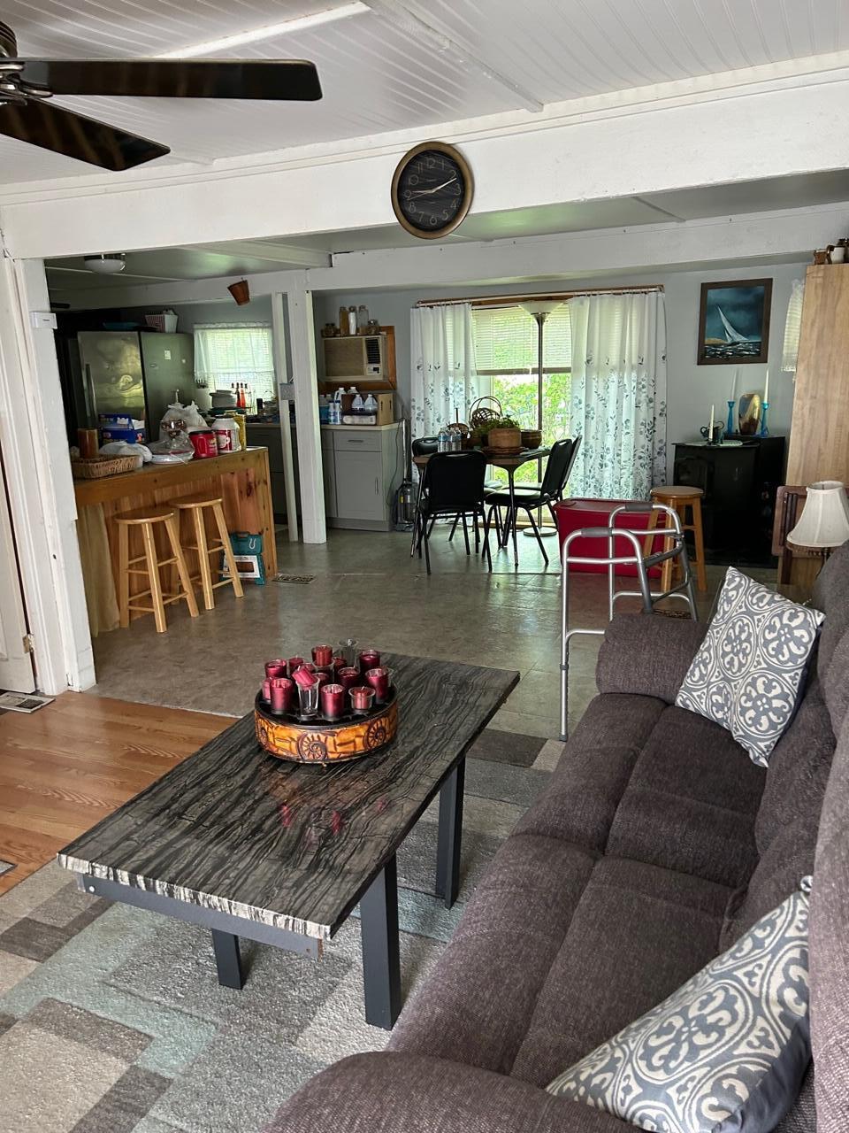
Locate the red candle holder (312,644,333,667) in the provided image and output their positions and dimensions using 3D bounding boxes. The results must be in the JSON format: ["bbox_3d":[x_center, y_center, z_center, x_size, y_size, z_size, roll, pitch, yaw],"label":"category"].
[{"bbox_3d":[-0.297,0.258,2.460,0.056,0.060,0.056,-2,14,0],"label":"red candle holder"}]

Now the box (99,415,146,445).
[{"bbox_3d":[-2.015,-0.866,5.631,0.270,0.200,0.150,3,15,20],"label":"box"}]

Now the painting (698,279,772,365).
[{"bbox_3d":[2.317,-1.818,6.359,0.500,0.600,0.030,6,16,26],"label":"painting"}]

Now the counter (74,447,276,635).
[{"bbox_3d":[-1.705,-0.175,5.154,0.650,0.905,1.720,6,16,28],"label":"counter"}]

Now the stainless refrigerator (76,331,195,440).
[{"bbox_3d":[-2.786,-1.417,8.510,0.793,1.760,0.744,6,16,26],"label":"stainless refrigerator"}]

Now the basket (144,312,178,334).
[{"bbox_3d":[-2.556,-2.338,8.189,0.280,0.180,0.180,6,16,26],"label":"basket"}]

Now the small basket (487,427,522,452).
[{"bbox_3d":[0.607,-0.976,6.453,0.235,0.165,0.235,6,16,28],"label":"small basket"}]

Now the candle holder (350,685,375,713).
[{"bbox_3d":[-0.156,0.341,2.164,0.065,0.055,0.065,-2,14,0],"label":"candle holder"}]

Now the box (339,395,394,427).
[{"bbox_3d":[-0.511,-1.390,7.484,0.360,0.265,0.280,6,16,28],"label":"box"}]

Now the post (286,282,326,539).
[{"bbox_3d":[-0.923,-1.149,6.753,0.160,1.965,0.110,5,16,27],"label":"post"}]

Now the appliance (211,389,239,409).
[{"bbox_3d":[-1.929,-1.615,8.191,0.250,0.190,0.230,5,16,27],"label":"appliance"}]

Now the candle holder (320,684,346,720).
[{"bbox_3d":[-0.230,0.342,2.133,0.058,0.074,0.058,-2,14,0],"label":"candle holder"}]

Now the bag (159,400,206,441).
[{"bbox_3d":[-1.587,-0.889,5.530,0.220,0.300,0.250,6,16,26],"label":"bag"}]

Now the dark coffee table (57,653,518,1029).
[{"bbox_3d":[-0.228,0.726,2.302,0.651,0.530,1.295,4,15,21],"label":"dark coffee table"}]

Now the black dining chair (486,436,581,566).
[{"bbox_3d":[0.810,-0.511,6.335,0.590,0.880,0.460,6,16,26],"label":"black dining chair"}]

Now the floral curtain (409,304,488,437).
[{"bbox_3d":[0.198,-1.275,7.277,0.650,1.830,0.110,5,16,27],"label":"floral curtain"}]

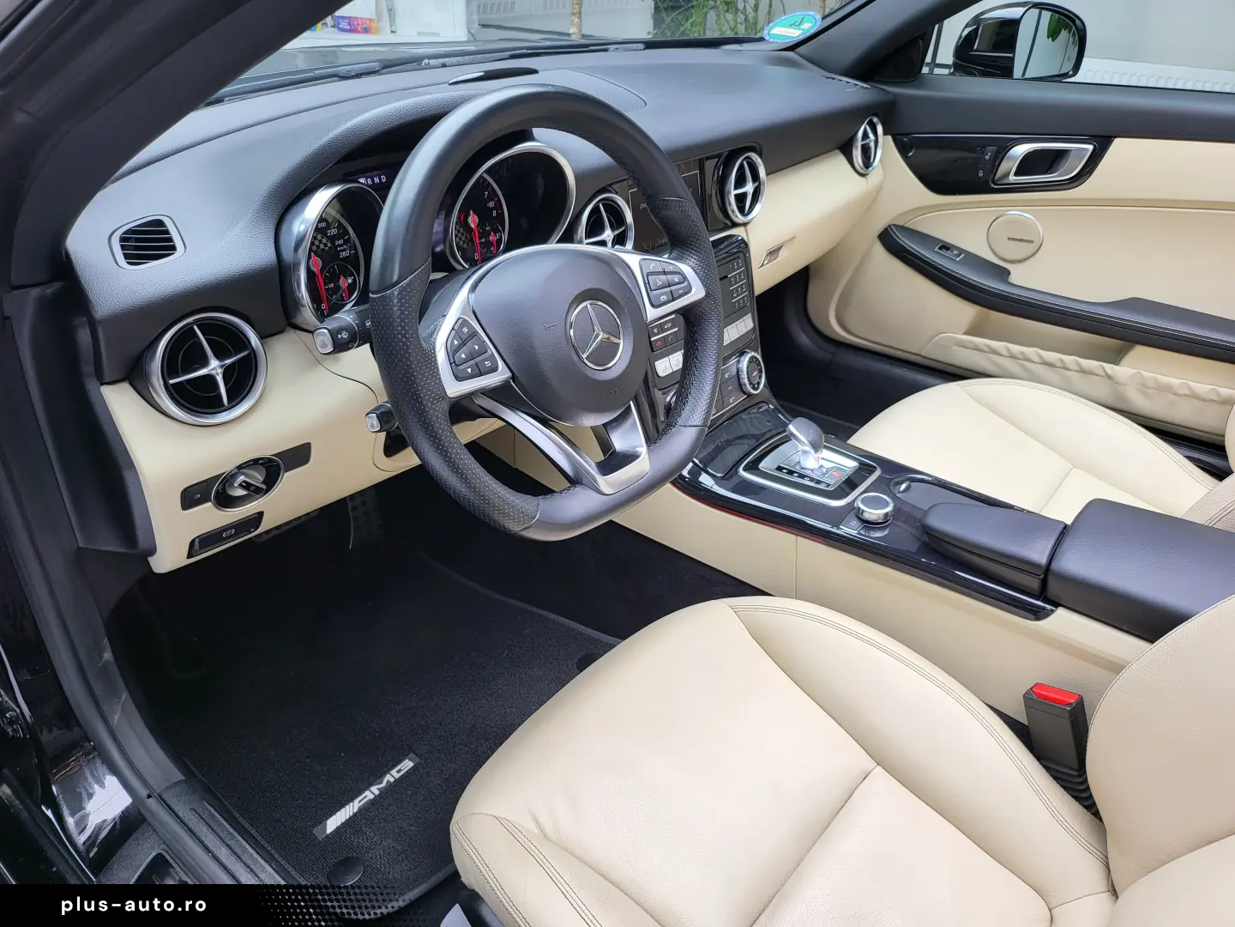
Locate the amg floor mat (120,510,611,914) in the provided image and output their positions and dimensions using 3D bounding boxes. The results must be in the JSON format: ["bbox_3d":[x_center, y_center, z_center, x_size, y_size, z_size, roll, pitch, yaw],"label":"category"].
[{"bbox_3d":[-0.329,0.259,1.199,0.660,0.050,0.510,28,43,35],"label":"amg floor mat"}]

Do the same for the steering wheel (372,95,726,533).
[{"bbox_3d":[-0.050,-0.129,0.739,0.370,0.360,0.110,-29,23,-38],"label":"steering wheel"}]

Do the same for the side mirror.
[{"bbox_3d":[0.715,-0.744,1.526,0.220,0.135,0.150,-24,41,-31],"label":"side mirror"}]

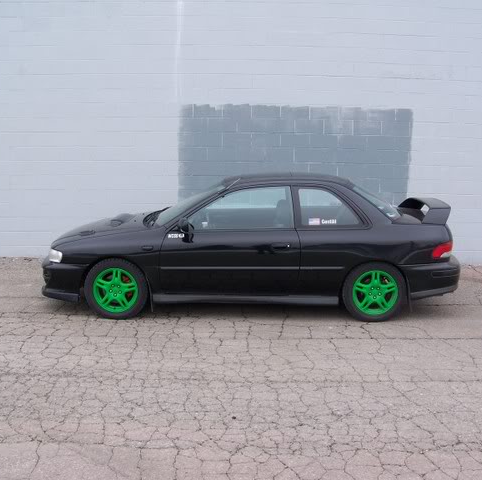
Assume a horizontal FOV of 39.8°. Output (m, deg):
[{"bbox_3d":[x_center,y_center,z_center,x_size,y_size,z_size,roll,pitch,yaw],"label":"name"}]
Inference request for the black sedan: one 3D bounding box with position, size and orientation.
[{"bbox_3d":[0.110,-0.010,7.170,4.350,1.410,1.720,0,9,-1],"label":"black sedan"}]

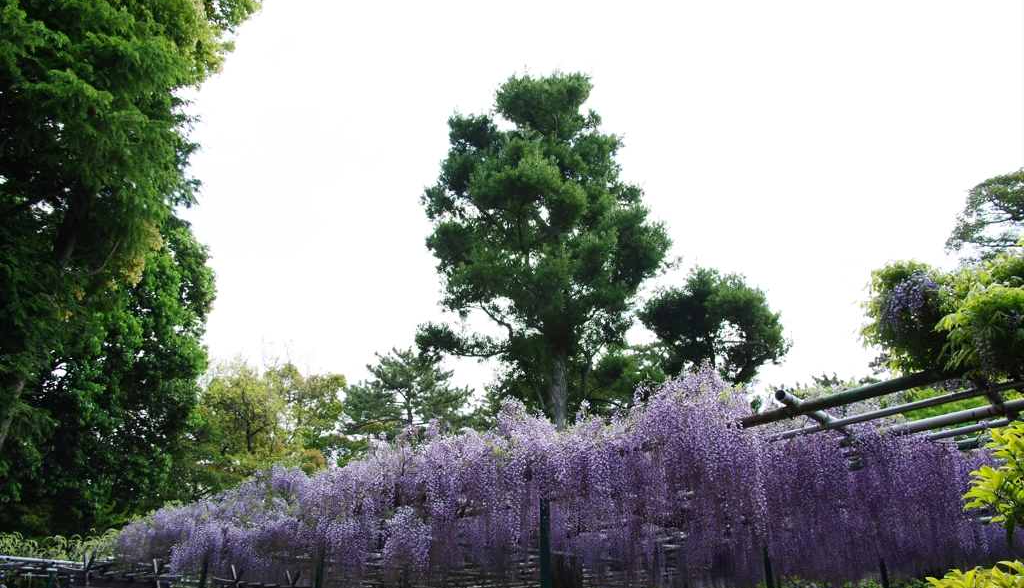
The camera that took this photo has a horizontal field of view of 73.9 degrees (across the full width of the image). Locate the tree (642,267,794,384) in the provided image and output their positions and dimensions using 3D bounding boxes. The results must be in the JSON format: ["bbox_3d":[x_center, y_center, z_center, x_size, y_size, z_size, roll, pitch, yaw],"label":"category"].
[{"bbox_3d":[4.600,3.561,14.427,3.600,9.500,3.600,0,-27,0],"label":"tree"}]

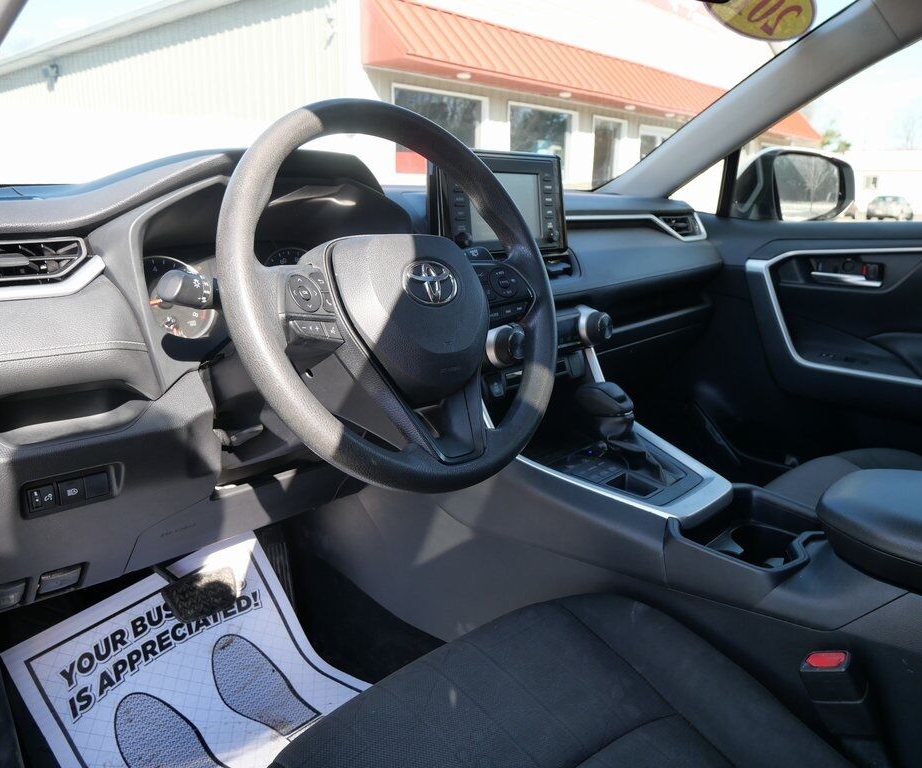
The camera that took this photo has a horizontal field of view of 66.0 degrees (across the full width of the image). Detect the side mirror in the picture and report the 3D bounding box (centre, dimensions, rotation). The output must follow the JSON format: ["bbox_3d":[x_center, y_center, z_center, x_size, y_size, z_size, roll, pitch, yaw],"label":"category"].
[{"bbox_3d":[0.769,-0.460,1.659,0.235,0.175,0.145,-7,16,-24],"label":"side mirror"}]

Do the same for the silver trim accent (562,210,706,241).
[{"bbox_3d":[0.351,-0.299,1.369,0.050,0.064,0.515,13,20,43],"label":"silver trim accent"}]

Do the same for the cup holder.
[{"bbox_3d":[0.359,0.220,0.876,0.100,0.080,0.140,13,20,43],"label":"cup holder"}]

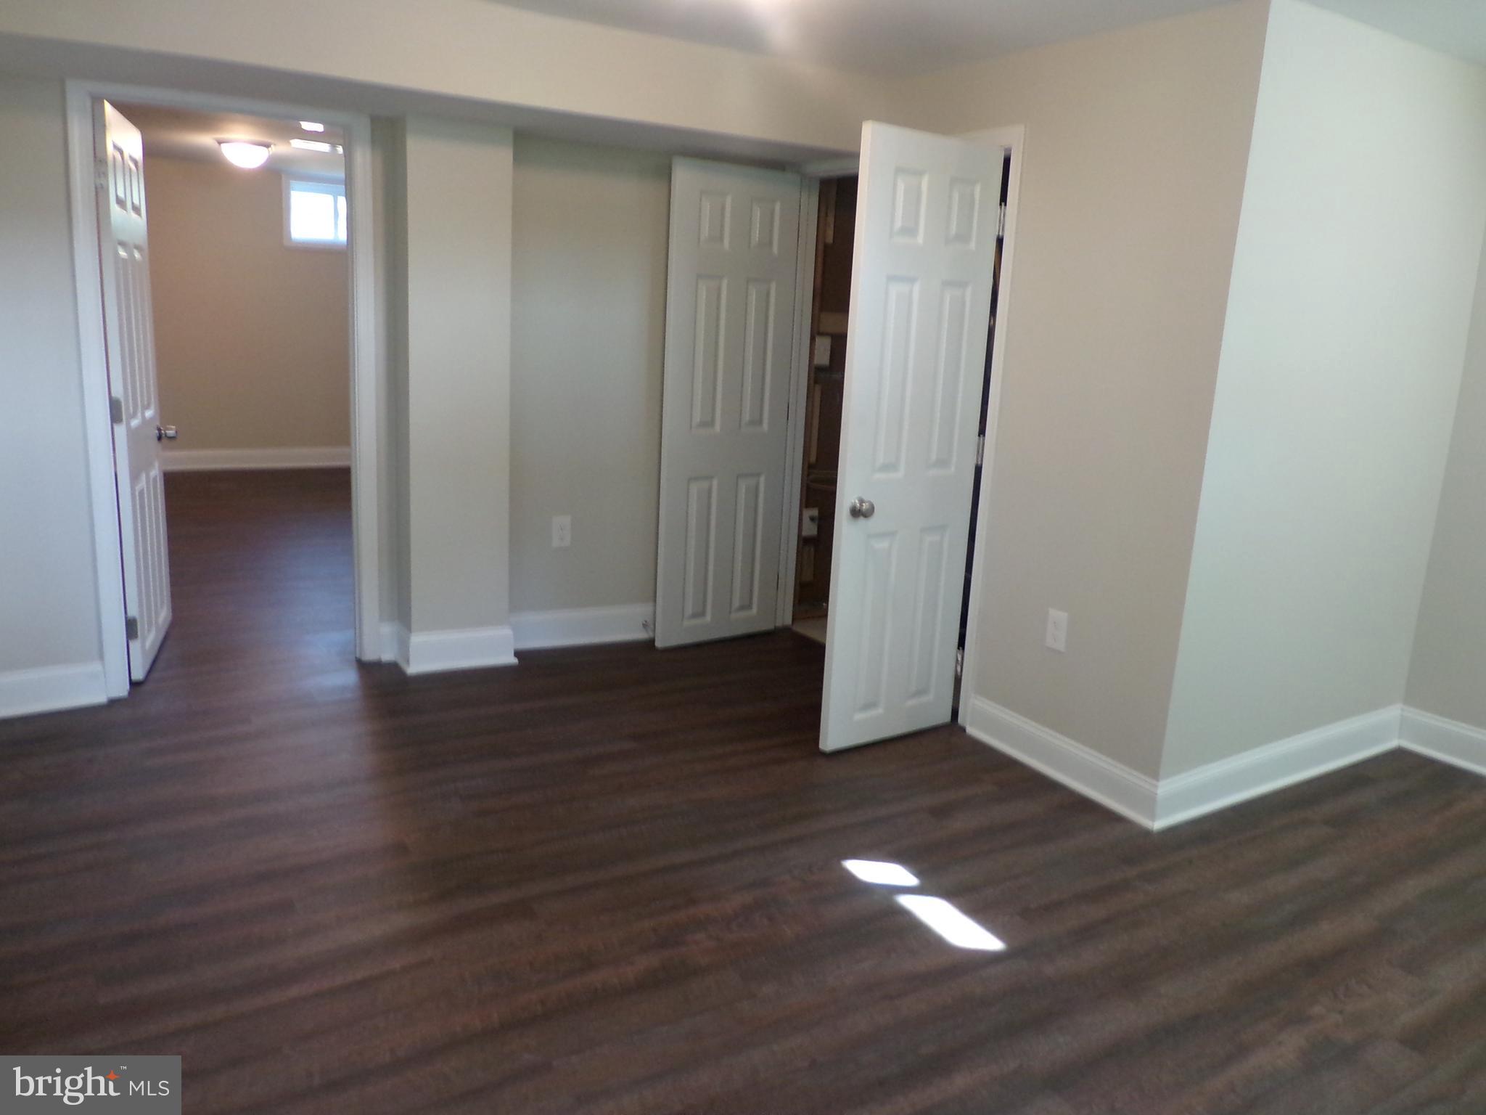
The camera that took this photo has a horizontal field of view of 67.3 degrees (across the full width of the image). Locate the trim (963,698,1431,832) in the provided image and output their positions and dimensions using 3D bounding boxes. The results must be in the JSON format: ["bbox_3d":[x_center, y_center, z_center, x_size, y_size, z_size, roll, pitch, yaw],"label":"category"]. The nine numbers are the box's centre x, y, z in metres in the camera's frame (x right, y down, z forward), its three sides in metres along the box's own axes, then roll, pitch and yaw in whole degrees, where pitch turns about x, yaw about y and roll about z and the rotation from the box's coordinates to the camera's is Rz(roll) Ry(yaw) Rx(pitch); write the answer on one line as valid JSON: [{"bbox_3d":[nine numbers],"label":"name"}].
[{"bbox_3d":[1.525,0.561,3.782,1.350,0.140,0.790,-5,15,-31],"label":"trim"}]

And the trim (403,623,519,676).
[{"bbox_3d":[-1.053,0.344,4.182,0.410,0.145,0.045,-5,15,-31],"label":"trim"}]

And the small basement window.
[{"bbox_3d":[-3.072,-2.567,8.398,0.730,0.510,0.100,-5,15,-31],"label":"small basement window"}]

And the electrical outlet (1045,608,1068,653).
[{"bbox_3d":[0.968,0.224,3.438,0.010,0.118,0.074,-5,15,-31],"label":"electrical outlet"}]

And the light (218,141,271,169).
[{"bbox_3d":[-2.964,-2.399,6.649,0.325,0.140,0.325,-5,15,-31],"label":"light"}]

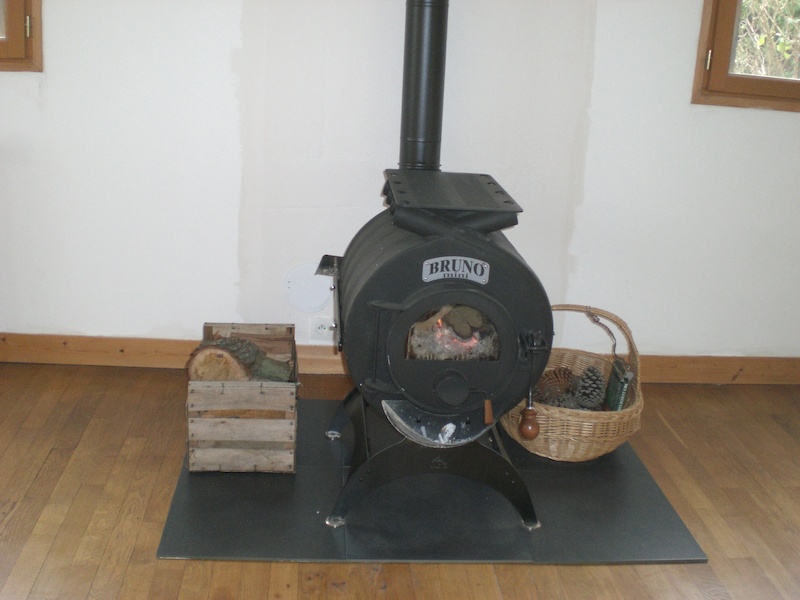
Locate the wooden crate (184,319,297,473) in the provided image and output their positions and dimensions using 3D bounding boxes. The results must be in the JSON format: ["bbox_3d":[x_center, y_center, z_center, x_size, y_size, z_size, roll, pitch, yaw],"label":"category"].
[{"bbox_3d":[-0.460,0.279,2.626,0.297,0.276,0.462,1,18,-8],"label":"wooden crate"}]

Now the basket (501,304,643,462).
[{"bbox_3d":[0.558,0.222,2.762,0.477,0.434,0.452,2,18,-6],"label":"basket"}]

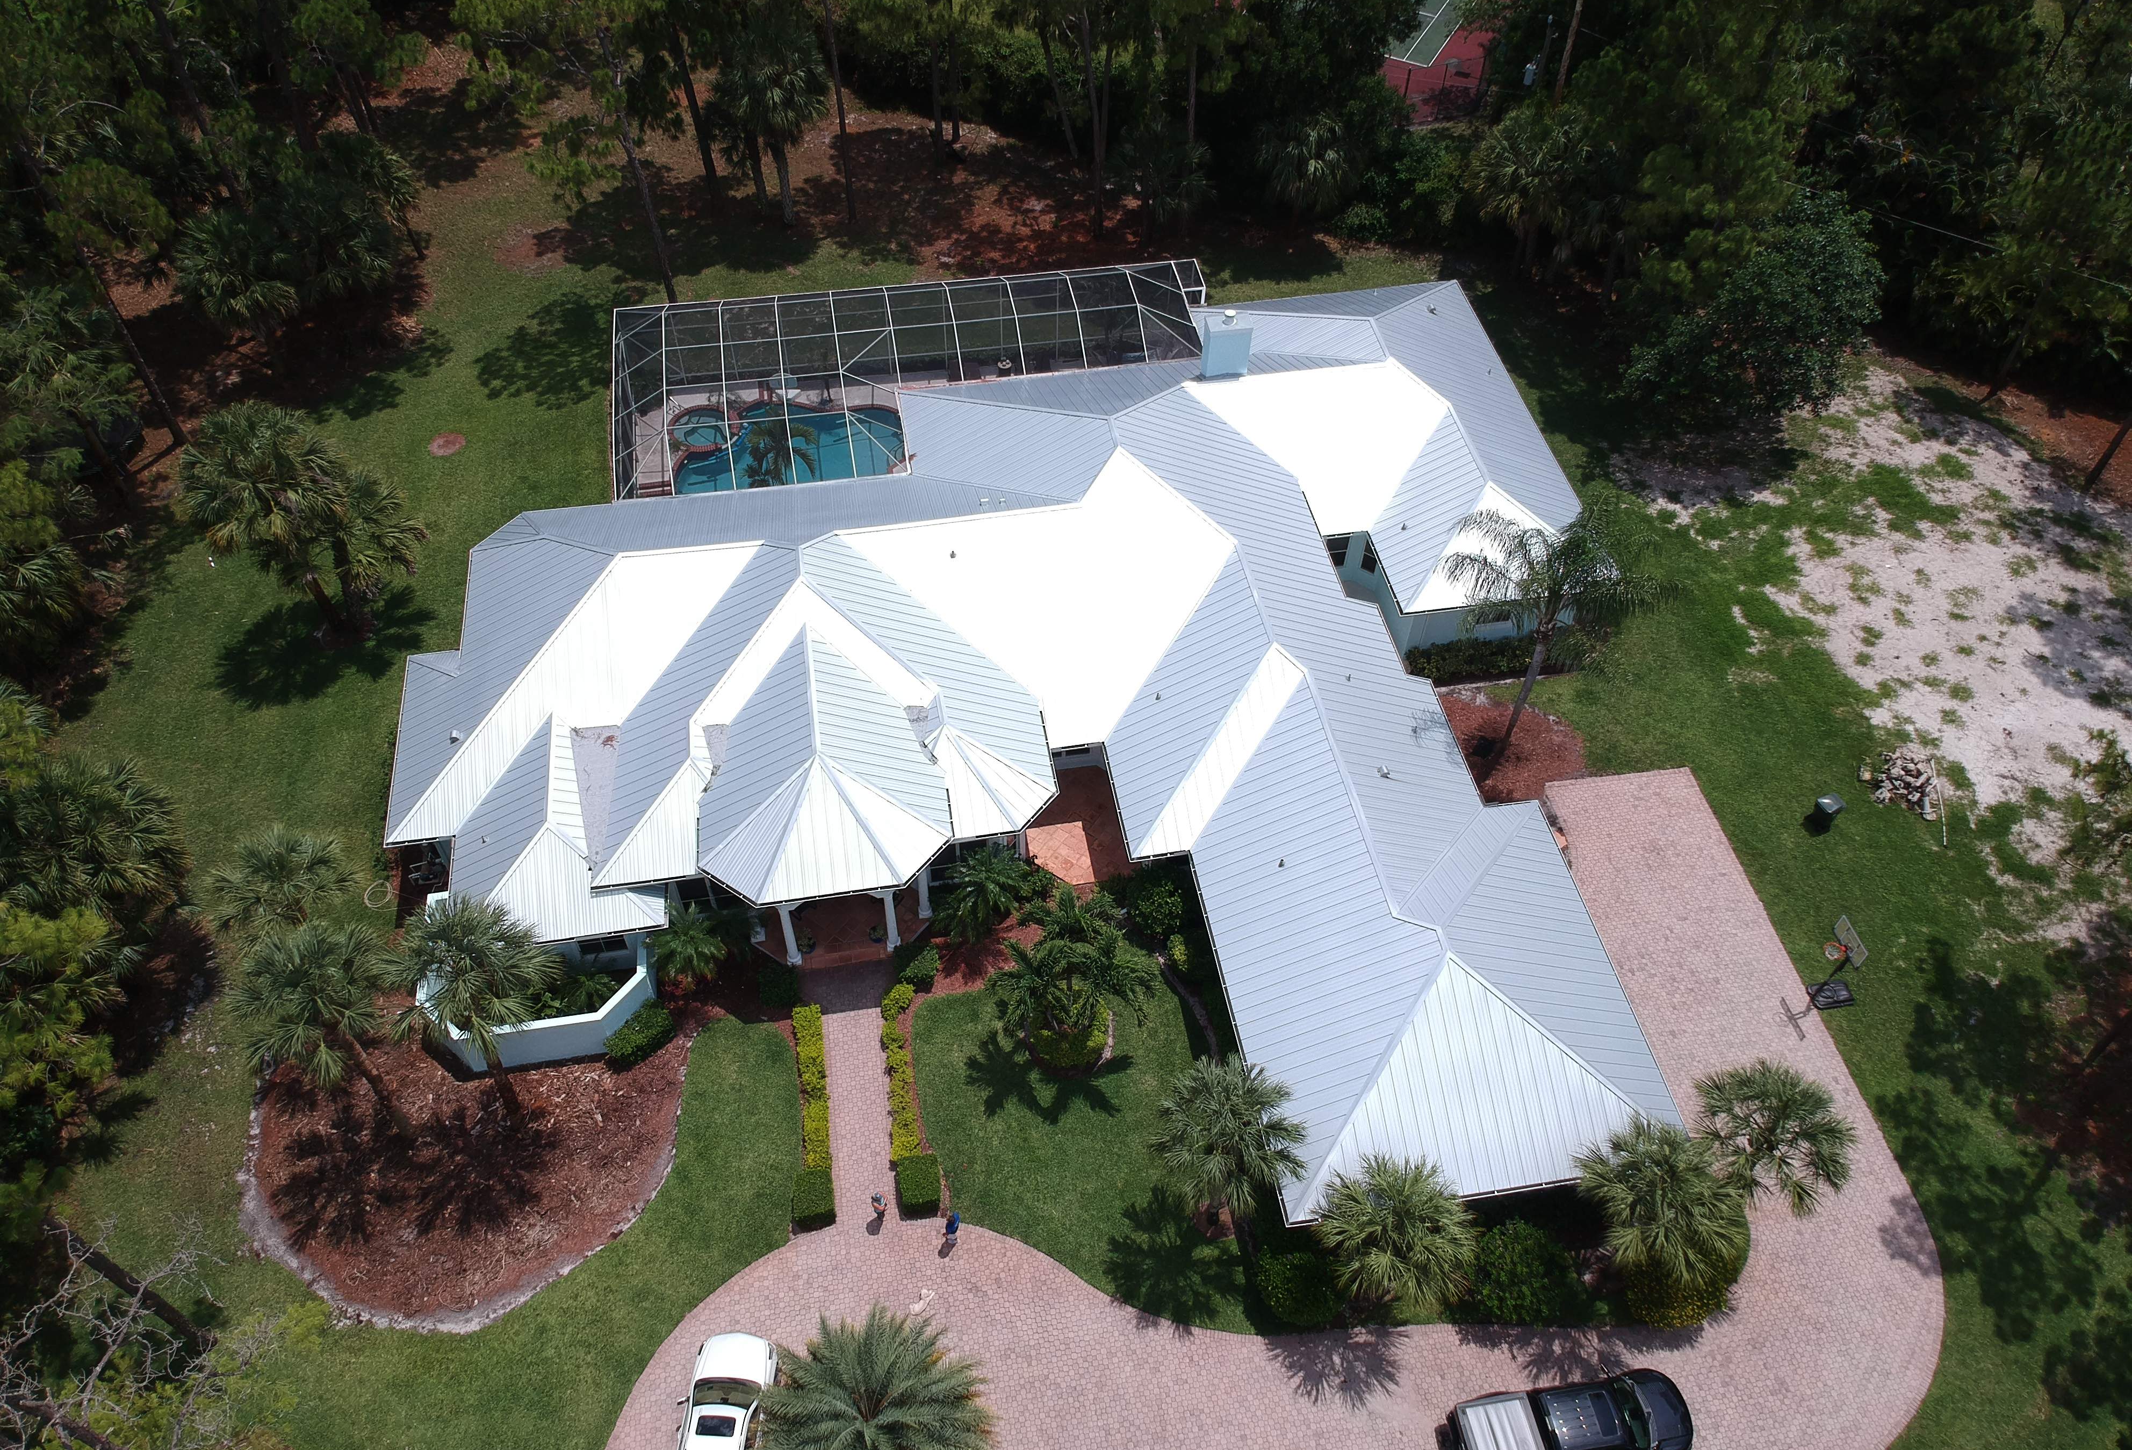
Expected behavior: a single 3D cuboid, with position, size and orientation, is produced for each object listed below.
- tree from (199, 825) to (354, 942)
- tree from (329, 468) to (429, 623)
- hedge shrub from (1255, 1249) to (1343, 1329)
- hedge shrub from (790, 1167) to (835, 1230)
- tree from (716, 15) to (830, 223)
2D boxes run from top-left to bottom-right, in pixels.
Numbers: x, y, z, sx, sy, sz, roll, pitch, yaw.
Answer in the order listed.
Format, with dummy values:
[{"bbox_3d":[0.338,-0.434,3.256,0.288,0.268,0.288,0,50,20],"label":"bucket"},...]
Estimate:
[{"bbox_3d":[-20.452,5.795,41.951,3.558,8.023,3.330,-7,51,-7],"label":"tree"},{"bbox_3d":[-22.944,-5.486,51.541,4.000,6.500,3.900,-7,51,-6],"label":"tree"},{"bbox_3d":[5.978,14.450,39.487,2.220,1.776,2.055,1,51,-1],"label":"hedge shrub"},{"bbox_3d":[-6.691,12.718,41.212,1.080,0.870,1.200,-7,51,-7],"label":"hedge shrub"},{"bbox_3d":[-12.448,-25.668,66.990,4.883,9.342,5.051,-7,51,-7],"label":"tree"}]

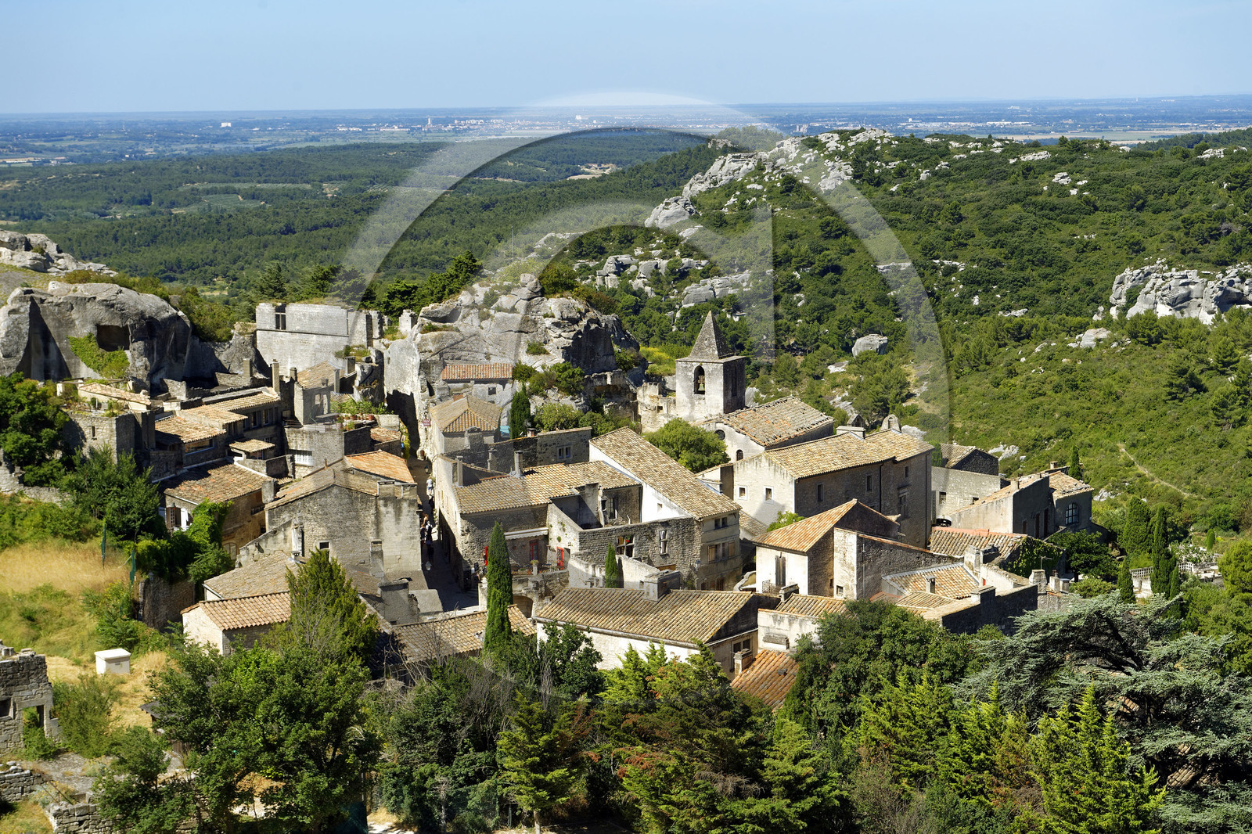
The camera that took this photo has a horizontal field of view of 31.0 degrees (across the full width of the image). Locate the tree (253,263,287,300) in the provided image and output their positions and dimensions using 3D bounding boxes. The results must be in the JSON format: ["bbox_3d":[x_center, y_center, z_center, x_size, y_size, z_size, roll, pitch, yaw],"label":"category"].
[{"bbox_3d":[-42.763,-15.375,271.403,4.104,6.352,4.104,-1,8,0],"label":"tree"}]

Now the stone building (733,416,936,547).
[{"bbox_3d":[16.400,5.567,176.000,6.500,9.100,17.000,7,12,44],"label":"stone building"}]

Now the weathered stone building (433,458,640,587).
[{"bbox_3d":[-6.200,7.146,158.500,14.300,6.330,10.300,-5,9,-28],"label":"weathered stone building"}]

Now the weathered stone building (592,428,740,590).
[{"bbox_3d":[2.713,6.258,163.705,10.835,10.244,4.925,7,12,44],"label":"weathered stone building"}]

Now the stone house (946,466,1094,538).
[{"bbox_3d":[34.182,7.267,194.859,6.895,5.220,13.987,7,11,41],"label":"stone house"}]

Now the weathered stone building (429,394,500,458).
[{"bbox_3d":[-13.500,1.210,187.000,5.700,4.550,11.000,-2,8,-5],"label":"weathered stone building"}]

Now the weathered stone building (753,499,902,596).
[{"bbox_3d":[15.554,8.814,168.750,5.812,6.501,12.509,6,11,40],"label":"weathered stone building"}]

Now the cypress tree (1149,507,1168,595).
[{"bbox_3d":[41.480,10.584,175.830,1.455,7.292,1.455,-1,8,0],"label":"cypress tree"}]

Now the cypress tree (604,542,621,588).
[{"bbox_3d":[-0.850,9.916,147.500,0.950,3.660,0.950,-1,8,0],"label":"cypress tree"}]

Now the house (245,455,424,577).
[{"bbox_3d":[-20.496,6.620,165.654,10.933,6.895,11.820,-2,8,-5],"label":"house"}]

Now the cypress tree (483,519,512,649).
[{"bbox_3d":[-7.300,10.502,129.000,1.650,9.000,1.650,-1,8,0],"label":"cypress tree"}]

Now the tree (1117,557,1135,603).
[{"bbox_3d":[36.996,12.183,167.095,1.274,3.767,1.274,-1,8,0],"label":"tree"}]

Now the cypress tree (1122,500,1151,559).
[{"bbox_3d":[43.303,9.789,191.645,2.362,5.573,2.362,-1,8,0],"label":"cypress tree"}]

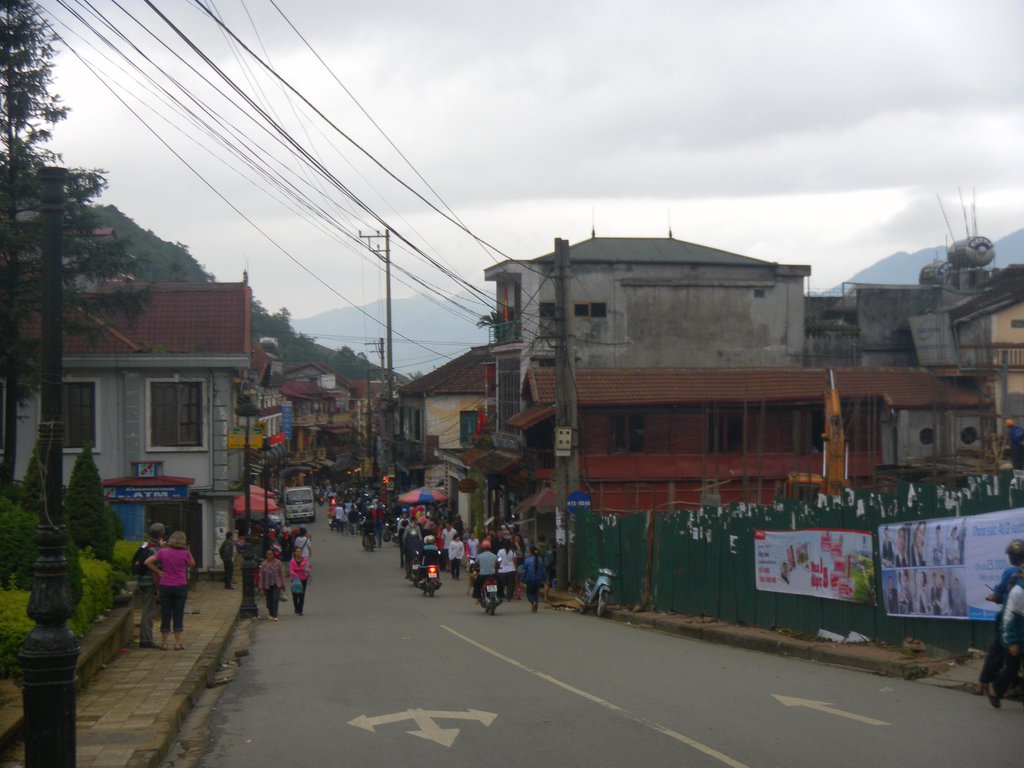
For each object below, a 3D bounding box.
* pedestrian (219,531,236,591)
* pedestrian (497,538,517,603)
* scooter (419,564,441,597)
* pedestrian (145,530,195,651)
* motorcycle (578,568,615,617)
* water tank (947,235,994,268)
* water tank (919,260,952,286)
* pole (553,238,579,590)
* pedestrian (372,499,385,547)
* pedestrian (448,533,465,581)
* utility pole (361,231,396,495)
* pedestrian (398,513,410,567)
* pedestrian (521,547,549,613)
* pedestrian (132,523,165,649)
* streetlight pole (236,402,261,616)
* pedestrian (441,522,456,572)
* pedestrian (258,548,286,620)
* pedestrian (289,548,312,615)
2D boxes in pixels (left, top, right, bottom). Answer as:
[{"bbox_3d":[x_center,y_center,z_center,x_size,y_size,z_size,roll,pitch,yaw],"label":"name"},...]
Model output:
[{"bbox_3d":[-7.793,4.836,41.400,0.380,1.578,0.480,0,0,-18],"label":"pedestrian"},{"bbox_3d":[-0.121,4.488,36.400,0.480,1.496,0.380,0,0,-5],"label":"pedestrian"},{"bbox_3d":[-2.158,5.052,39.700,0.680,1.080,1.880,0,-4,-9],"label":"scooter"},{"bbox_3d":[-4.760,2.881,21.000,0.680,1.656,0.420,0,0,-5],"label":"pedestrian"},{"bbox_3d":[1.843,4.646,33.700,0.680,1.070,1.870,0,-5,-16],"label":"motorcycle"},{"bbox_3d":[17.323,-5.006,57.000,1.150,1.180,1.680,0,1,-9],"label":"water tank"},{"bbox_3d":[16.550,-4.171,58.000,1.130,1.150,1.650,0,1,-9],"label":"water tank"},{"bbox_3d":[1.402,0.791,38.800,0.580,9.040,0.400,0,0,0],"label":"pole"},{"bbox_3d":[-4.441,4.607,50.000,0.480,1.620,0.330,0,1,-9],"label":"pedestrian"},{"bbox_3d":[-1.657,5.184,45.300,0.460,1.390,0.330,0,0,-9],"label":"pedestrian"},{"bbox_3d":[-6.573,-0.302,74.000,1.650,14.404,0.420,0,0,9],"label":"utility pole"},{"bbox_3d":[-3.228,4.729,45.300,0.450,1.600,0.320,0,1,-9],"label":"pedestrian"},{"bbox_3d":[0.517,4.398,33.900,0.520,1.472,0.420,0,0,-6],"label":"pedestrian"},{"bbox_3d":[-5.132,2.852,21.300,0.420,1.750,0.500,-1,1,-37],"label":"pedestrian"},{"bbox_3d":[-5.670,2.674,32.400,0.500,4.720,0.500,0,1,-9],"label":"streetlight pole"},{"bbox_3d":[-1.996,5.172,47.800,0.500,1.537,0.330,0,0,-6],"label":"pedestrian"},{"bbox_3d":[-5.101,4.263,32.000,0.520,1.530,0.360,0,1,-10],"label":"pedestrian"},{"bbox_3d":[-4.755,4.451,34.000,0.480,1.510,0.380,0,0,-8],"label":"pedestrian"}]

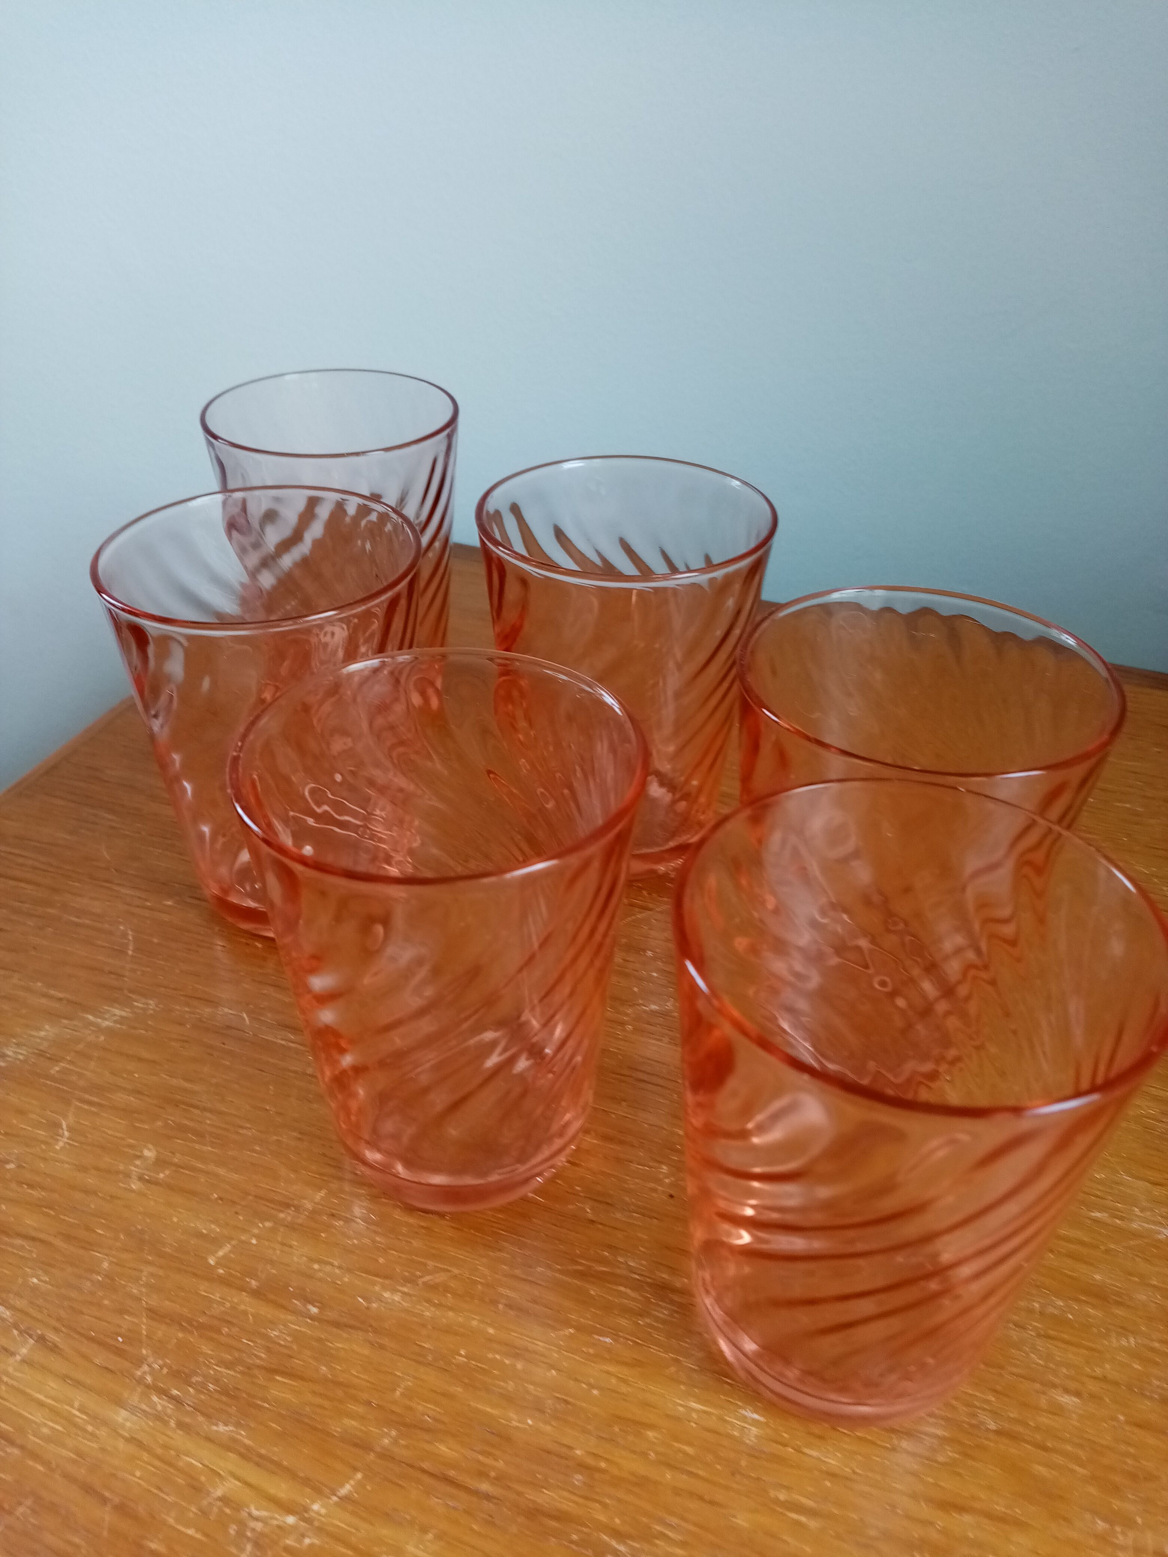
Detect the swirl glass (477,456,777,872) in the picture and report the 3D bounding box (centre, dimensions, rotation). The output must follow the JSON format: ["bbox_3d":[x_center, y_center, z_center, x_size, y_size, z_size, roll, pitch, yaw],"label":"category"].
[{"bbox_3d":[0.010,-0.028,0.327,0.076,0.099,0.076,1,36,0],"label":"swirl glass"}]

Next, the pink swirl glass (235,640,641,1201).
[{"bbox_3d":[-0.027,0.035,0.241,0.076,0.099,0.076,1,36,0],"label":"pink swirl glass"}]

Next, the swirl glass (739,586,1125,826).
[{"bbox_3d":[0.069,0.018,0.266,0.076,0.099,0.076,1,36,0],"label":"swirl glass"}]

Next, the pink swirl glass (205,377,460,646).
[{"bbox_3d":[-0.077,-0.071,0.385,0.076,0.099,0.076,1,36,0],"label":"pink swirl glass"}]

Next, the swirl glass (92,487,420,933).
[{"bbox_3d":[-0.077,-0.014,0.306,0.076,0.099,0.076,1,36,0],"label":"swirl glass"}]

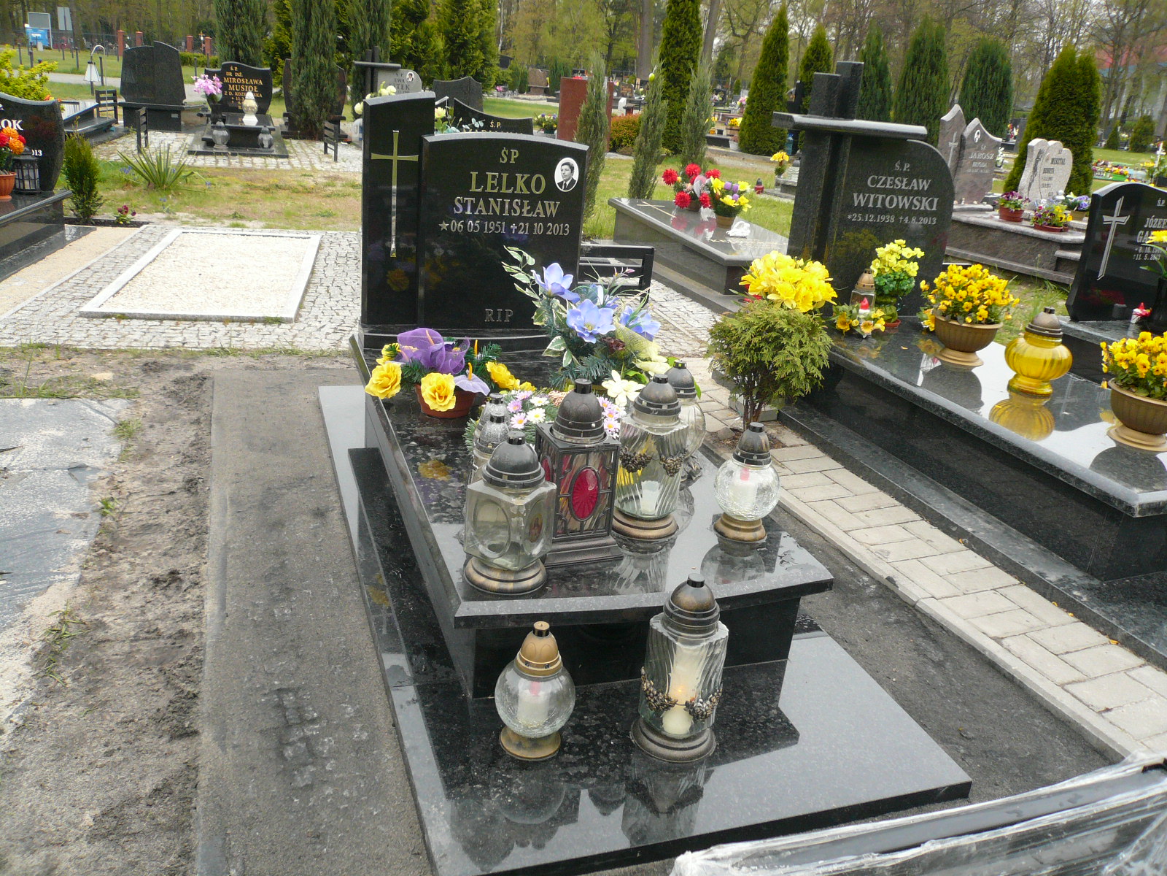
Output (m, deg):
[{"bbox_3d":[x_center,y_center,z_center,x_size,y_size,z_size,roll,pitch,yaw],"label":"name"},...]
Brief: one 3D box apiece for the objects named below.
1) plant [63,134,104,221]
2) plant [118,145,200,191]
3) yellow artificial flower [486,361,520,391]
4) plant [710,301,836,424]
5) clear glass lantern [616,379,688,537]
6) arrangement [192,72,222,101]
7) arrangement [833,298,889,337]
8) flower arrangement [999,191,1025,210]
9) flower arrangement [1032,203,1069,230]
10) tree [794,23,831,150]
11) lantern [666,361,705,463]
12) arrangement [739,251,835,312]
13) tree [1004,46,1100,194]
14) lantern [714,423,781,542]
[{"bbox_3d":[-3.542,-1.827,6.635,0.280,0.569,0.280,-3,22,-19],"label":"plant"},{"bbox_3d":[-3.632,-2.339,8.121,0.700,0.380,0.660,-2,22,-19],"label":"plant"},{"bbox_3d":[-0.234,-0.181,2.750,0.095,0.090,0.105,-2,22,-20],"label":"yellow artificial flower"},{"bbox_3d":[0.667,-0.252,3.483,0.460,0.504,0.440,-3,22,-19],"label":"plant"},{"bbox_3d":[0.151,0.038,2.095,0.160,0.352,0.160,-2,22,-19],"label":"clear glass lantern"},{"bbox_3d":[-4.547,-4.223,11.417,0.360,0.350,0.320,-2,22,-19],"label":"arrangement"},{"bbox_3d":[1.142,-0.507,3.885,0.220,0.140,0.200,-2,22,-19],"label":"arrangement"},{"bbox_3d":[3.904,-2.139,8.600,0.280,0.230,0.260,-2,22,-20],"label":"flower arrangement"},{"bbox_3d":[3.948,-1.893,8.029,0.300,0.230,0.270,-2,22,-19],"label":"flower arrangement"},{"bbox_3d":[5.057,-7.669,20.908,1.080,2.775,1.080,-3,22,-19],"label":"tree"},{"bbox_3d":[0.253,-0.053,2.440,0.140,0.295,0.140,-2,22,-20],"label":"lantern"},{"bbox_3d":[0.804,-0.560,3.605,0.400,0.285,0.360,-3,22,-19],"label":"arrangement"},{"bbox_3d":[7.982,-5.251,15.710,1.300,2.375,1.250,-3,22,-19],"label":"tree"},{"bbox_3d":[0.383,0.097,2.196,0.155,0.268,0.155,-3,22,-19],"label":"lantern"}]

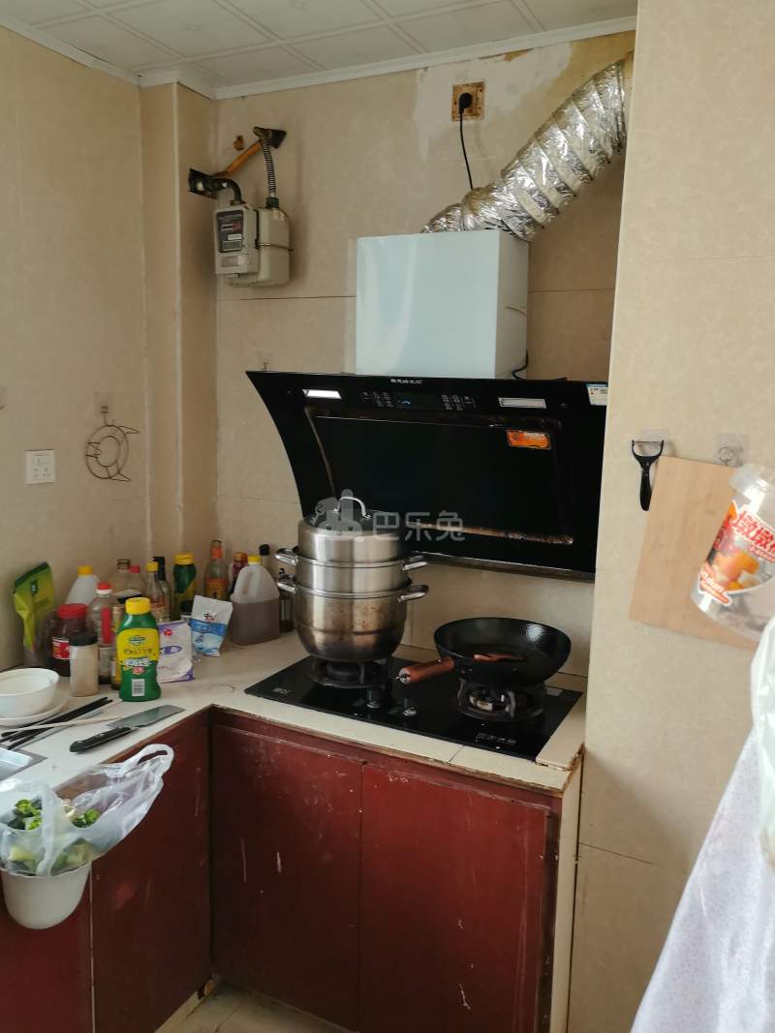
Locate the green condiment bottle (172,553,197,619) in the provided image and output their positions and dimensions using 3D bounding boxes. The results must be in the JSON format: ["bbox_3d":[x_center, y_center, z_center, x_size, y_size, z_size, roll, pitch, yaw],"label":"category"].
[{"bbox_3d":[-0.599,0.232,2.386,0.070,0.242,0.060,-1,9,-14],"label":"green condiment bottle"}]

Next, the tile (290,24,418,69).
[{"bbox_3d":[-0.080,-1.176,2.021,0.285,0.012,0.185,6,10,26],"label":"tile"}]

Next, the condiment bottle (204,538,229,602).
[{"bbox_3d":[-0.521,0.208,2.458,0.071,0.268,0.071,0,9,-12],"label":"condiment bottle"}]

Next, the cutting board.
[{"bbox_3d":[0.622,0.070,1.531,0.260,0.330,0.018,12,13,25],"label":"cutting board"}]

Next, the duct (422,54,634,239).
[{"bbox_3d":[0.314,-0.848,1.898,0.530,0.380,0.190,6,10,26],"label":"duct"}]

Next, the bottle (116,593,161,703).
[{"bbox_3d":[-0.577,0.309,1.875,0.095,0.228,0.064,-1,10,-15],"label":"bottle"}]

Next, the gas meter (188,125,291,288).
[{"bbox_3d":[-0.425,-0.860,2.271,0.245,0.420,0.180,6,10,26],"label":"gas meter"}]

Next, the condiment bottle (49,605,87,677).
[{"bbox_3d":[-0.803,0.315,2.066,0.110,0.168,0.110,-2,10,-22],"label":"condiment bottle"}]

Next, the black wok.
[{"bbox_3d":[0.203,0.326,1.790,0.484,0.105,0.308,-7,13,-44],"label":"black wok"}]

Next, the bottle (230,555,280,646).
[{"bbox_3d":[-0.387,0.236,2.362,0.128,0.252,0.095,-7,12,-42],"label":"bottle"}]

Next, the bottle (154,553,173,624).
[{"bbox_3d":[-0.638,0.235,2.268,0.068,0.245,0.068,-2,10,-21],"label":"bottle"}]

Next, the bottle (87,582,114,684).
[{"bbox_3d":[-0.699,0.288,1.999,0.058,0.247,0.058,-2,10,-19],"label":"bottle"}]

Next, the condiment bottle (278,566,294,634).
[{"bbox_3d":[-0.317,0.254,2.451,0.065,0.192,0.065,0,9,-7],"label":"condiment bottle"}]

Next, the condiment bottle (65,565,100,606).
[{"bbox_3d":[-0.790,0.254,2.123,0.125,0.245,0.110,-2,10,-21],"label":"condiment bottle"}]

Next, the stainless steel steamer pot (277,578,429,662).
[{"bbox_3d":[-0.086,0.251,2.016,0.370,0.182,0.285,3,9,9],"label":"stainless steel steamer pot"}]

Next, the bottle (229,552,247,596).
[{"bbox_3d":[-0.452,0.227,2.475,0.066,0.230,0.066,0,9,-10],"label":"bottle"}]

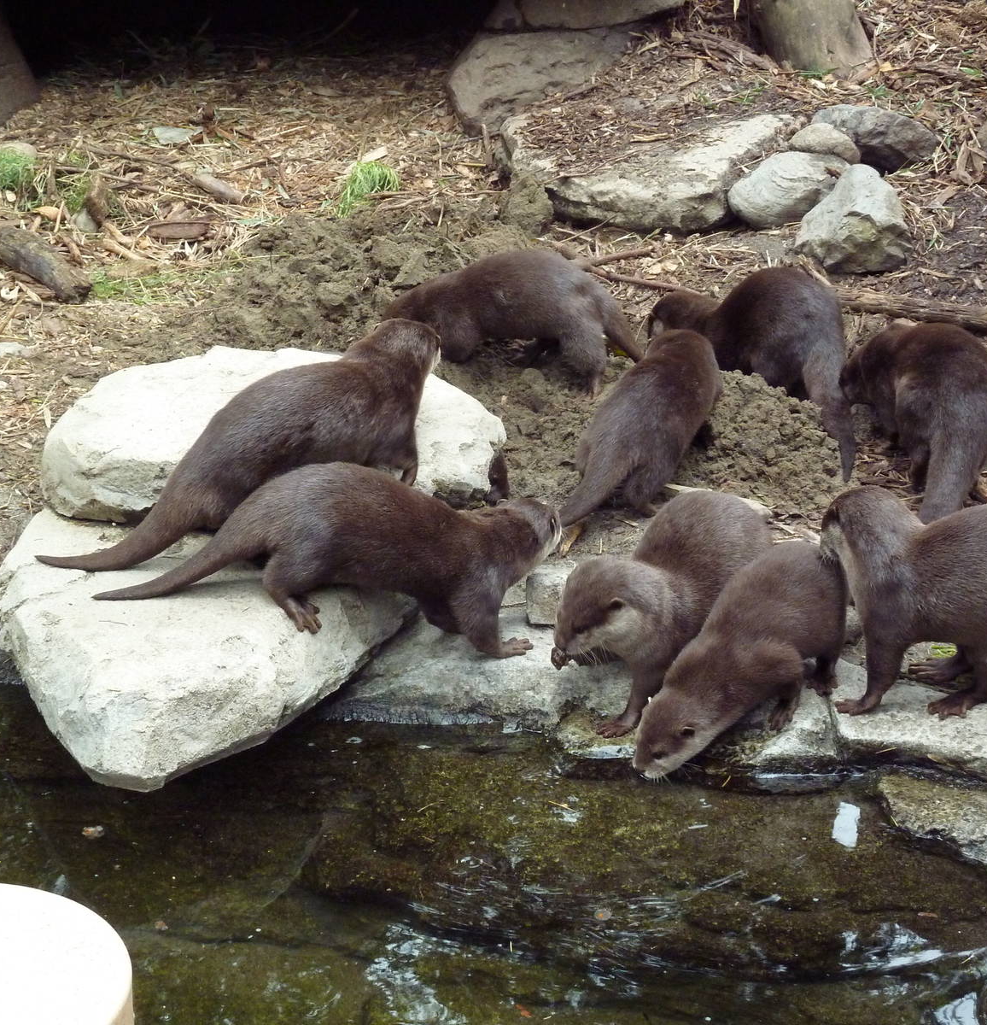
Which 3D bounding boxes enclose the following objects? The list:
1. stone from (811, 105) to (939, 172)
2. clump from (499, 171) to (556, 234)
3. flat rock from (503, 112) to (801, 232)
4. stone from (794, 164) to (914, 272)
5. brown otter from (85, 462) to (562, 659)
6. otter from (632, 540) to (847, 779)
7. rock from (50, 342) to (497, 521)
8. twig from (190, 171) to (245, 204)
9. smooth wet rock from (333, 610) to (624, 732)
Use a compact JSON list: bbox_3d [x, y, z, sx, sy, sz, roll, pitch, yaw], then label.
[{"bbox_3d":[0.757,-0.765,5.622,0.240,0.122,0.163,5,24,11],"label":"stone"},{"bbox_3d":[0.057,-0.542,4.970,0.100,0.105,0.090,0,24,0],"label":"clump"},{"bbox_3d":[0.299,-0.673,5.494,0.551,0.143,0.428,0,24,0],"label":"flat rock"},{"bbox_3d":[0.661,-0.551,5.186,0.204,0.168,0.173,0,24,0],"label":"stone"},{"bbox_3d":[-0.250,0.059,3.933,0.673,0.291,0.178,-3,24,-7],"label":"brown otter"},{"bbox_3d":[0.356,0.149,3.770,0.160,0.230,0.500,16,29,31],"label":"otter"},{"bbox_3d":[-0.339,-0.127,4.593,0.710,0.135,0.480,0,24,0],"label":"rock"},{"bbox_3d":[-0.547,-0.643,5.645,0.030,0.030,0.145,-19,30,-36],"label":"twig"},{"bbox_3d":[-0.019,0.217,3.854,0.400,0.090,0.280,0,24,0],"label":"smooth wet rock"}]

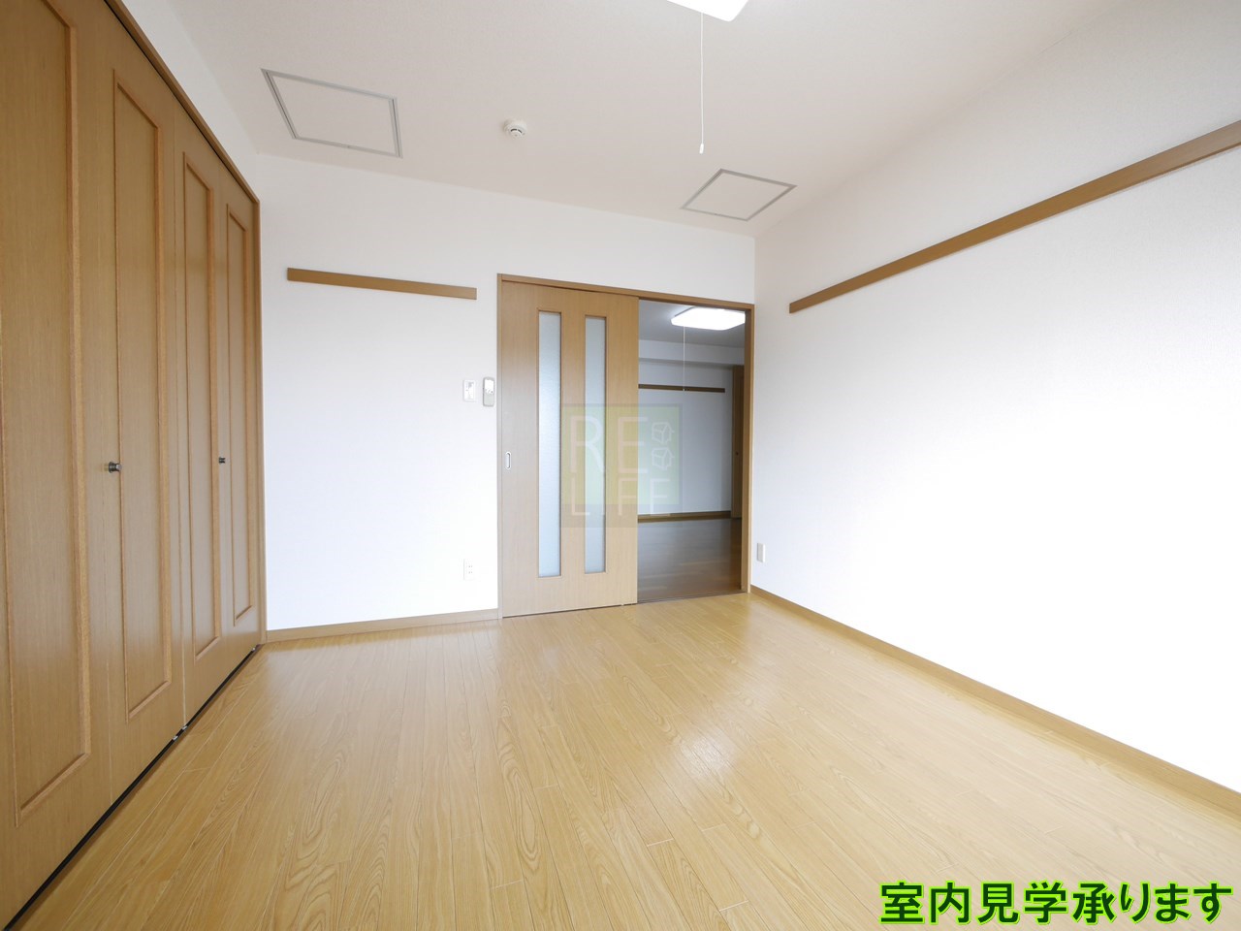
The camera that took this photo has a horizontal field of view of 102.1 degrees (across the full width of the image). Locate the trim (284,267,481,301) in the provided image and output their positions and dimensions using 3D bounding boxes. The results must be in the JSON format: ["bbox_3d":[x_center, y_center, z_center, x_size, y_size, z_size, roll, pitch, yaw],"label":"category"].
[{"bbox_3d":[-1.237,-0.961,2.668,0.910,0.062,0.020,0,2,-20],"label":"trim"}]

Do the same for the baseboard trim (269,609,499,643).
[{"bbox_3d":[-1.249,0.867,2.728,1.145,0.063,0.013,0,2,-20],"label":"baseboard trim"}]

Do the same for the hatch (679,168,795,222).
[{"bbox_3d":[0.664,-1.537,2.884,0.463,0.030,0.455,0,2,-20],"label":"hatch"}]

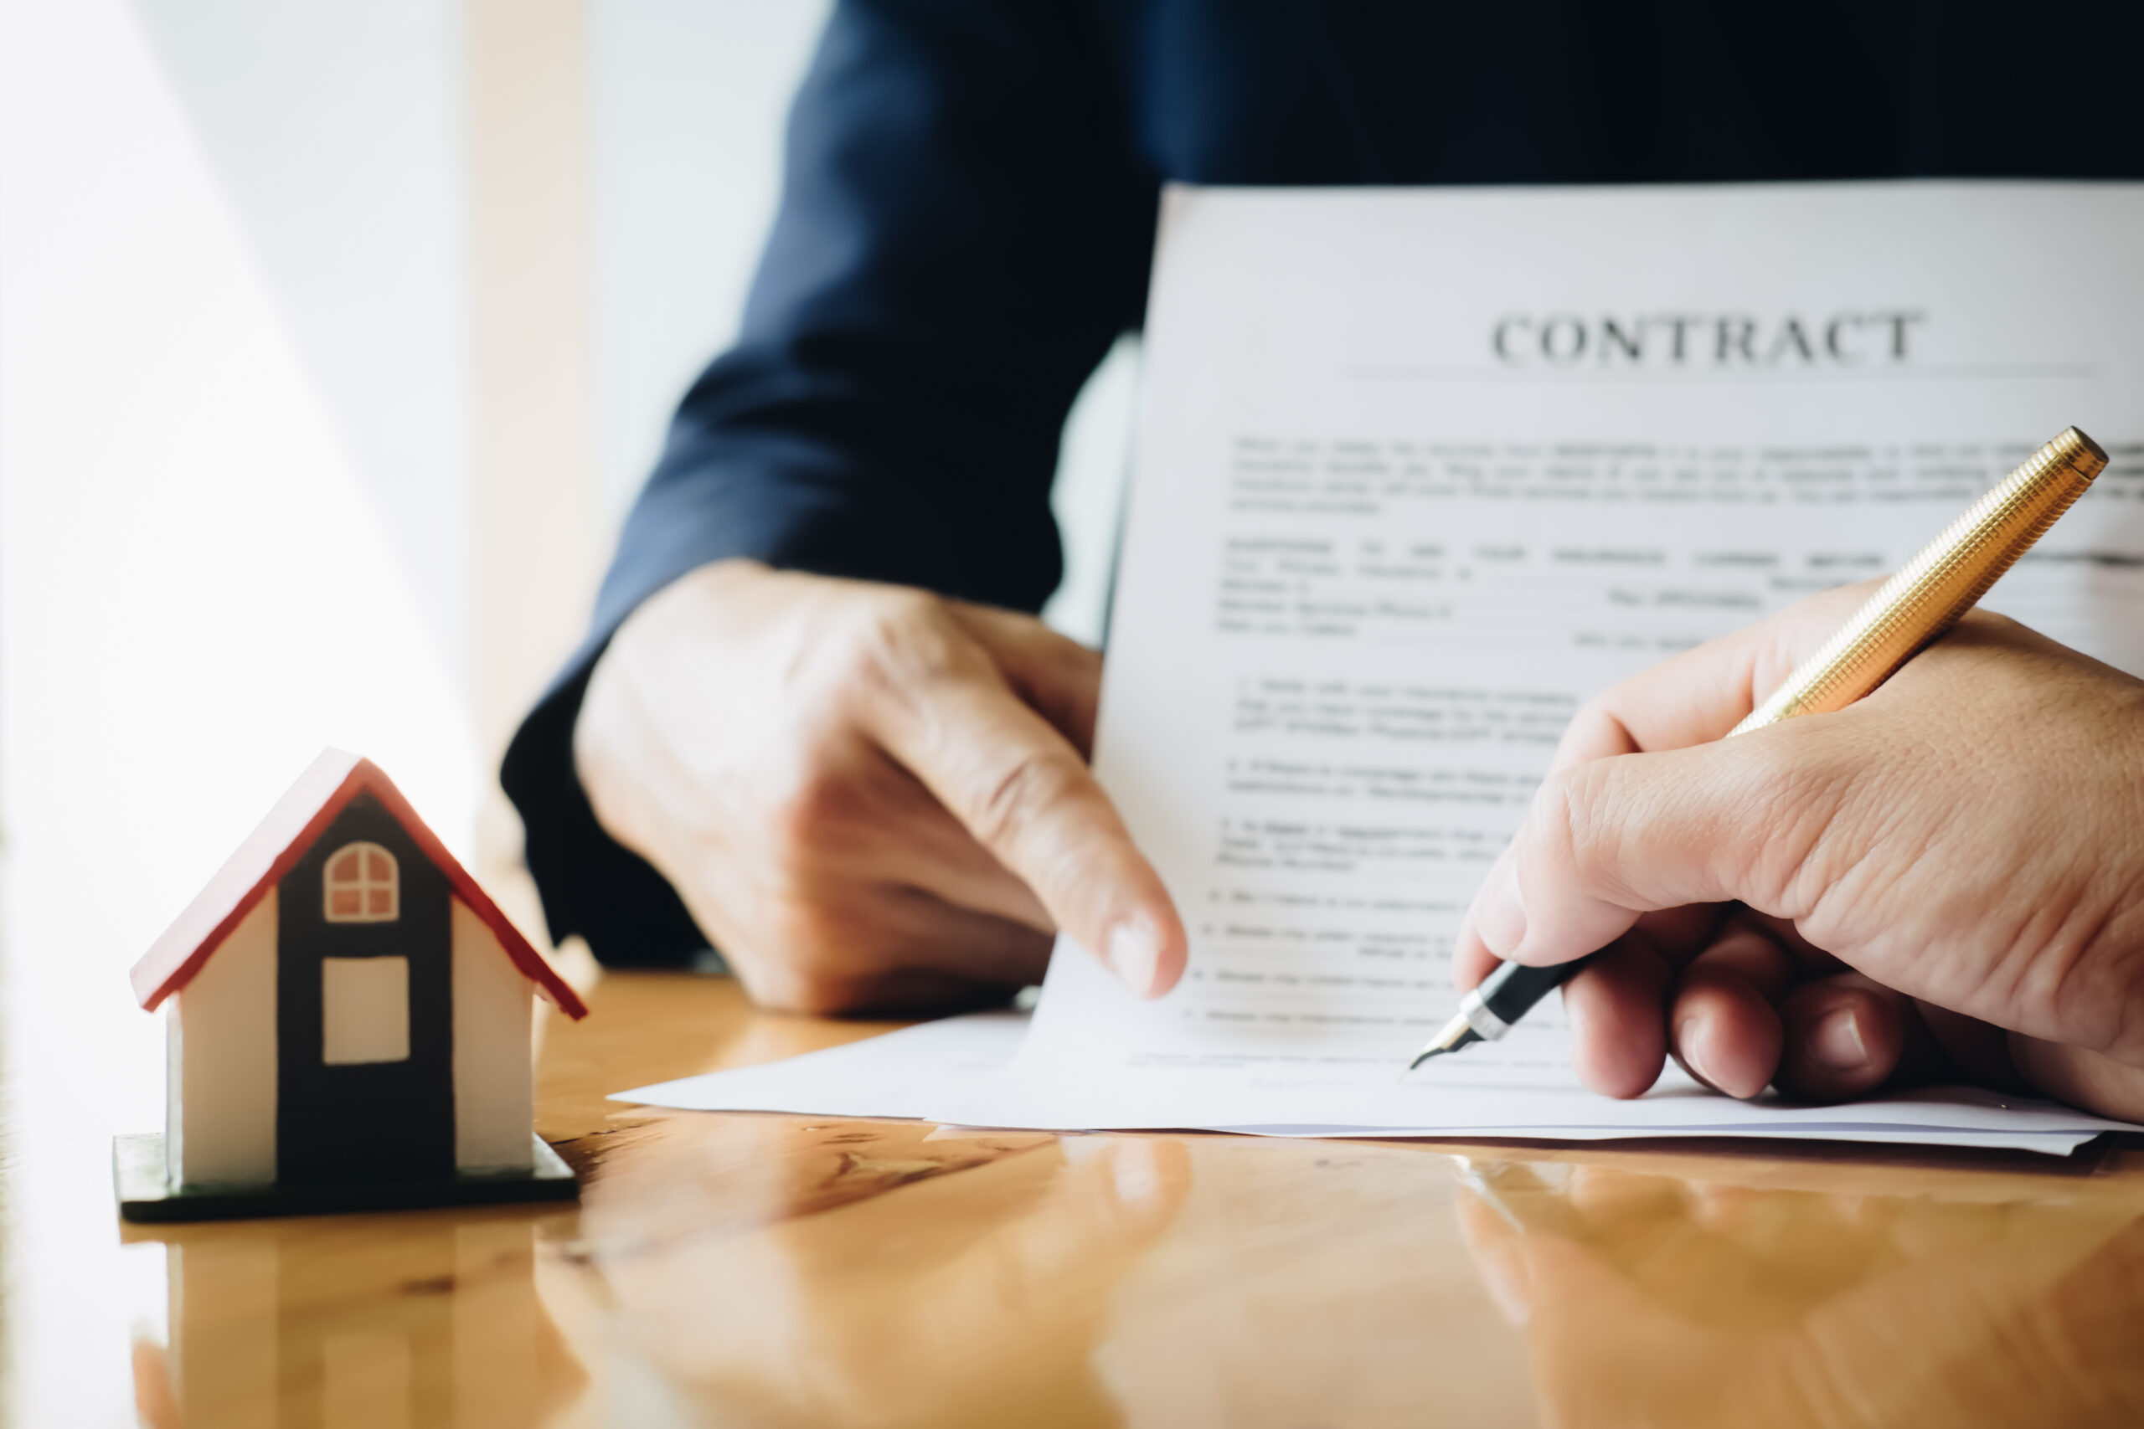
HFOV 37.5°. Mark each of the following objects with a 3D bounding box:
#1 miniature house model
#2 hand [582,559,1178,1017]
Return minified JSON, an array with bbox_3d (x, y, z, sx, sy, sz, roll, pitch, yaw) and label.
[{"bbox_3d":[-0.087,0.030,0.377,0.051,0.051,0.054,0,1,-18],"label":"miniature house model"},{"bbox_3d":[-0.032,0.011,0.547,0.120,0.080,0.085,1,1,41],"label":"hand"}]

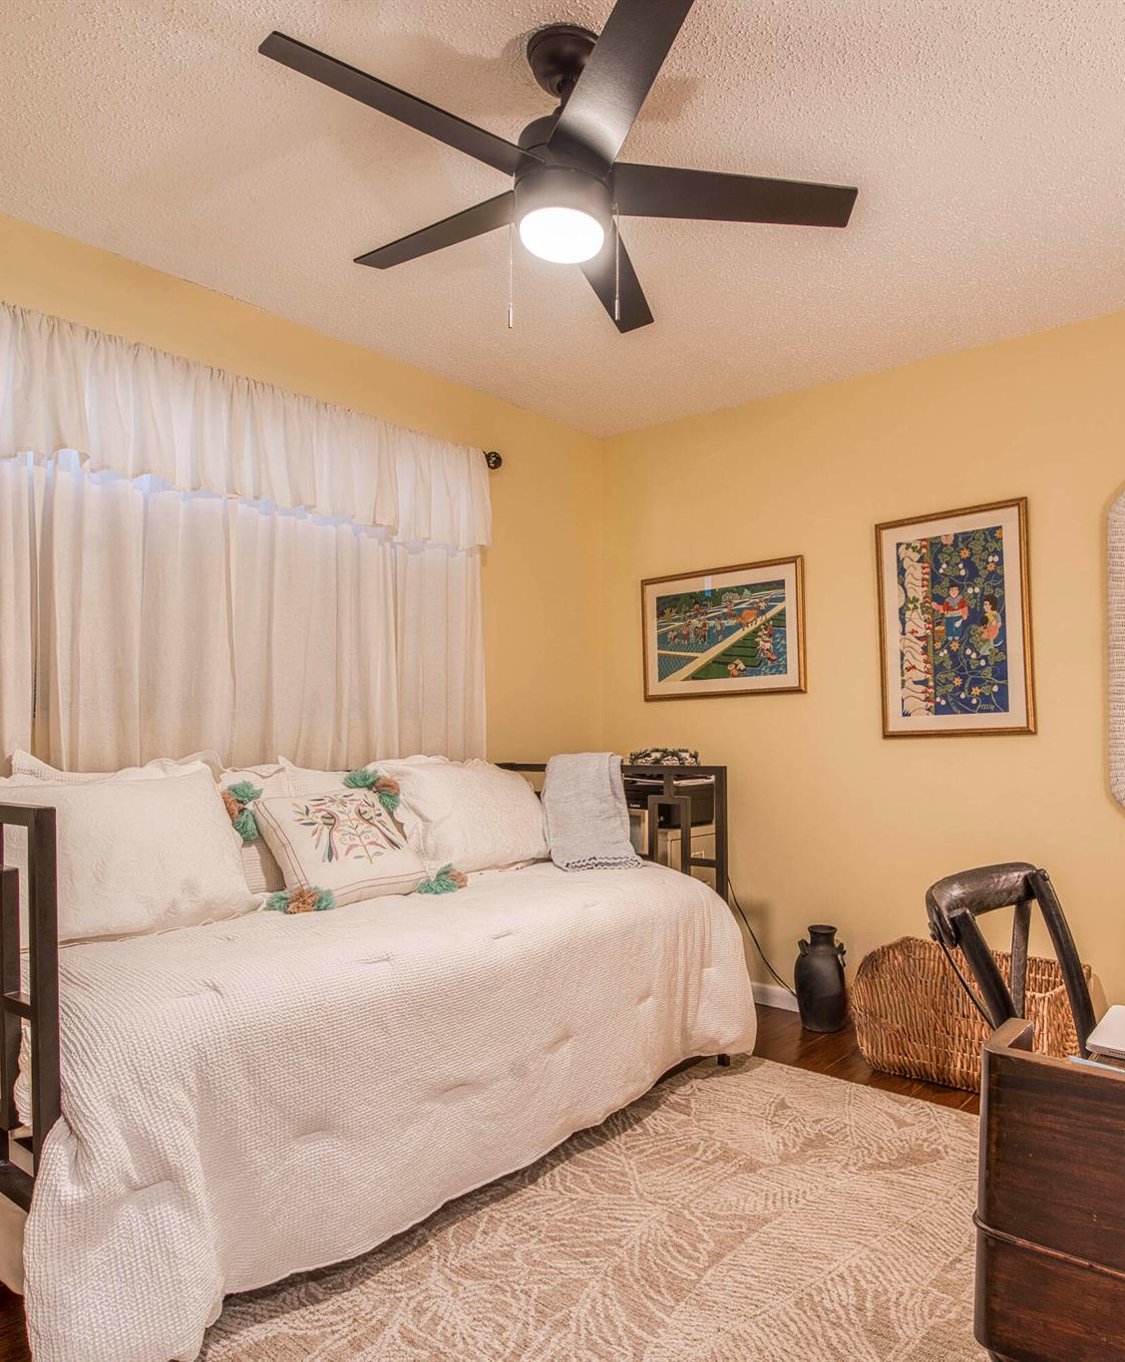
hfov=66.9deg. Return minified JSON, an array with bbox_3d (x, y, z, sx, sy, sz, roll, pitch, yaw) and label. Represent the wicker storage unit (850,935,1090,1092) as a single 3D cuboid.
[{"bbox_3d":[1.266,1.062,2.696,0.690,0.420,0.300,-1,-1,41],"label":"wicker storage unit"}]

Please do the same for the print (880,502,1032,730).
[{"bbox_3d":[1.325,-0.195,2.896,0.515,0.775,0.028,-1,-1,41],"label":"print"}]

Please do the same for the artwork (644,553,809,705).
[{"bbox_3d":[0.644,-0.196,3.516,0.780,0.535,0.028,-1,-1,41],"label":"artwork"}]

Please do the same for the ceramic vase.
[{"bbox_3d":[0.939,1.076,3.087,0.187,0.380,0.187,-1,-1,41],"label":"ceramic vase"}]

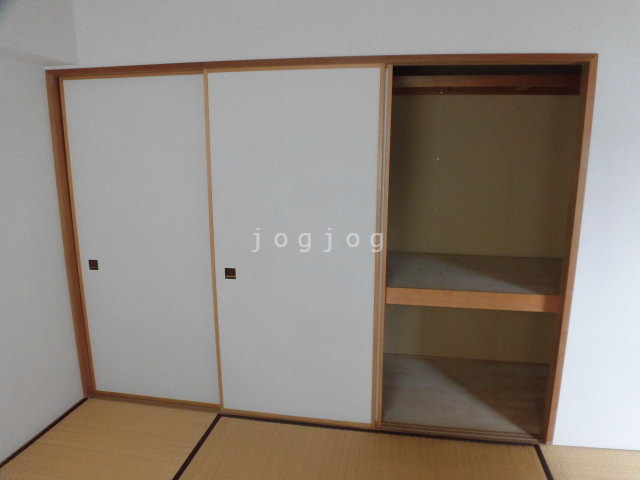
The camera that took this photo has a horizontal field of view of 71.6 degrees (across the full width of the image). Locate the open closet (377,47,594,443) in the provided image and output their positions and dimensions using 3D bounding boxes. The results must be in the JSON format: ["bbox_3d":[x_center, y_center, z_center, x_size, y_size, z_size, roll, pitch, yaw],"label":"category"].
[{"bbox_3d":[0.791,0.034,2.524,0.860,1.823,0.793,2,12,9],"label":"open closet"}]

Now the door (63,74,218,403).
[{"bbox_3d":[-0.940,0.042,2.405,0.820,1.800,0.045,2,12,9],"label":"door"}]

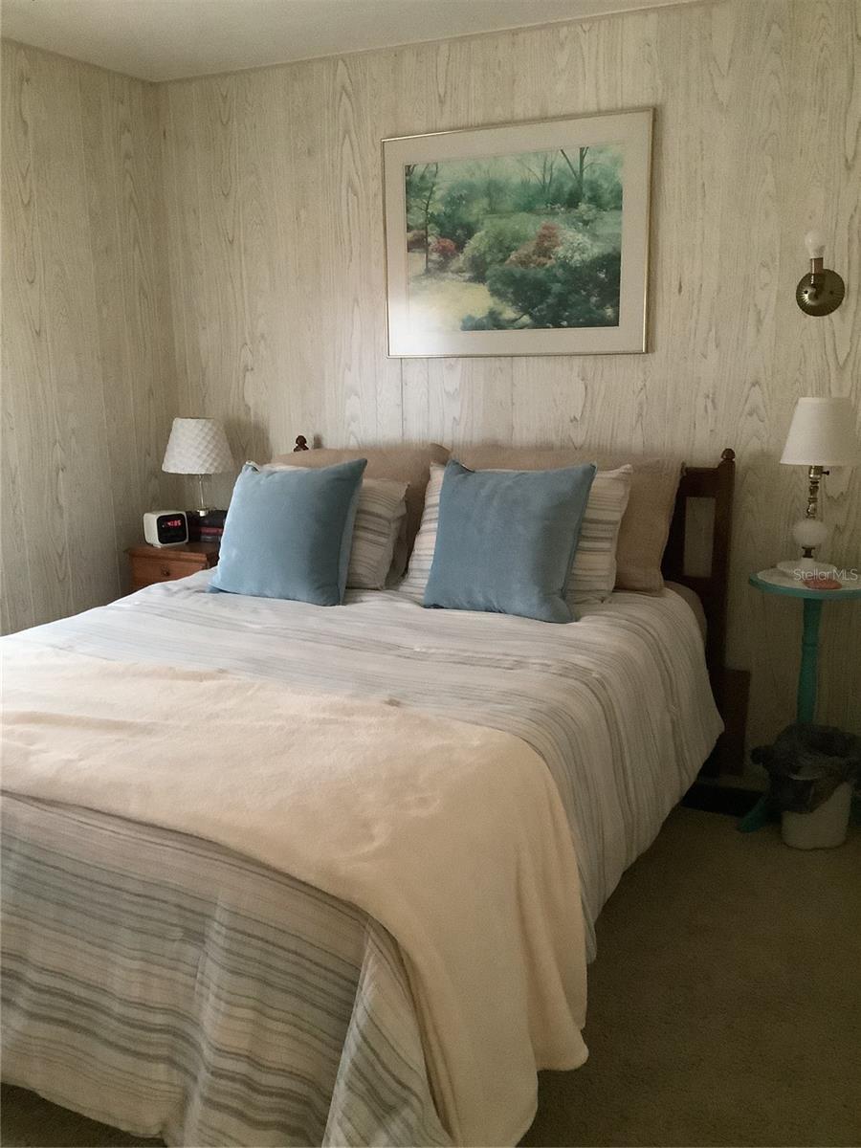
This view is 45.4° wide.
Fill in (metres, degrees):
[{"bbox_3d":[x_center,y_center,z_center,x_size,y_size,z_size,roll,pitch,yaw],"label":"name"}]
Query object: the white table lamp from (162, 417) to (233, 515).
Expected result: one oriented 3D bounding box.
[{"bbox_3d":[-0.847,-0.388,3.743,0.250,0.355,0.250,-1,13,0],"label":"white table lamp"}]

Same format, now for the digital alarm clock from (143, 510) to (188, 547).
[{"bbox_3d":[-0.962,-0.170,3.744,0.116,0.114,0.100,-12,17,-37],"label":"digital alarm clock"}]

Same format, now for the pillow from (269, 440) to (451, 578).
[{"bbox_3d":[-0.257,-0.227,3.424,0.680,0.435,0.175,5,-12,25],"label":"pillow"}]

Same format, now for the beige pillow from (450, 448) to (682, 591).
[{"bbox_3d":[0.375,-0.172,3.128,0.700,0.435,0.175,5,-12,25],"label":"beige pillow"}]

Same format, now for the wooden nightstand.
[{"bbox_3d":[-0.836,0.204,3.849,0.357,0.668,0.390,5,15,25],"label":"wooden nightstand"}]

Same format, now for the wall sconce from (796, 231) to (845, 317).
[{"bbox_3d":[1.068,-0.822,2.824,0.127,0.222,0.135,5,15,25],"label":"wall sconce"}]

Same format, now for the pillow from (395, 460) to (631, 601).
[{"bbox_3d":[0.238,-0.131,2.982,0.615,0.430,0.175,5,-16,25],"label":"pillow"}]

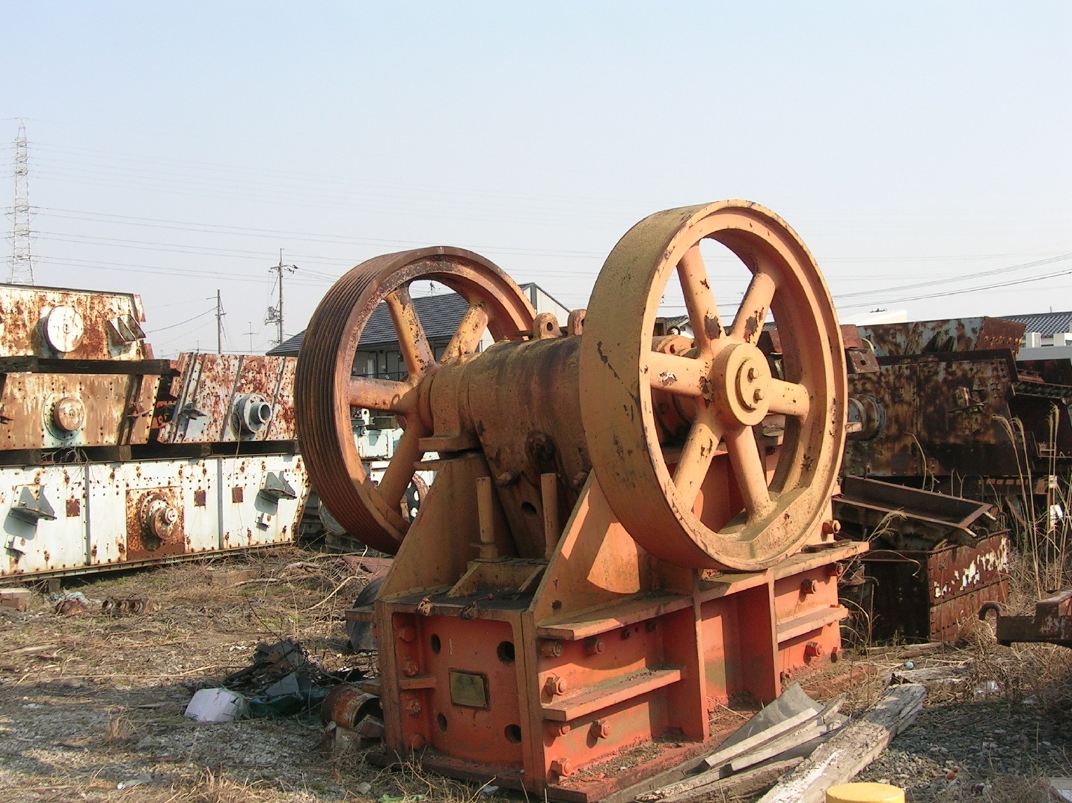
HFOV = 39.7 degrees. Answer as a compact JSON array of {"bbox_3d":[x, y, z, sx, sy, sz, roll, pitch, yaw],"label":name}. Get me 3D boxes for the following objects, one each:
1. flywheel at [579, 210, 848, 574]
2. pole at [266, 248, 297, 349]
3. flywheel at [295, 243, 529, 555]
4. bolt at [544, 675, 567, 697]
[{"bbox_3d":[0.665,-0.053,5.236,0.245,1.280,1.280,-3,2,42],"label":"flywheel"},{"bbox_3d":[-19.023,-4.644,112.000,2.200,13.700,1.100,-1,0,44],"label":"pole"},{"bbox_3d":[-0.421,0.004,6.214,0.241,1.280,1.280,-3,2,42],"label":"flywheel"},{"bbox_3d":[0.073,0.958,4.986,0.054,0.064,0.060,-3,2,42],"label":"bolt"}]

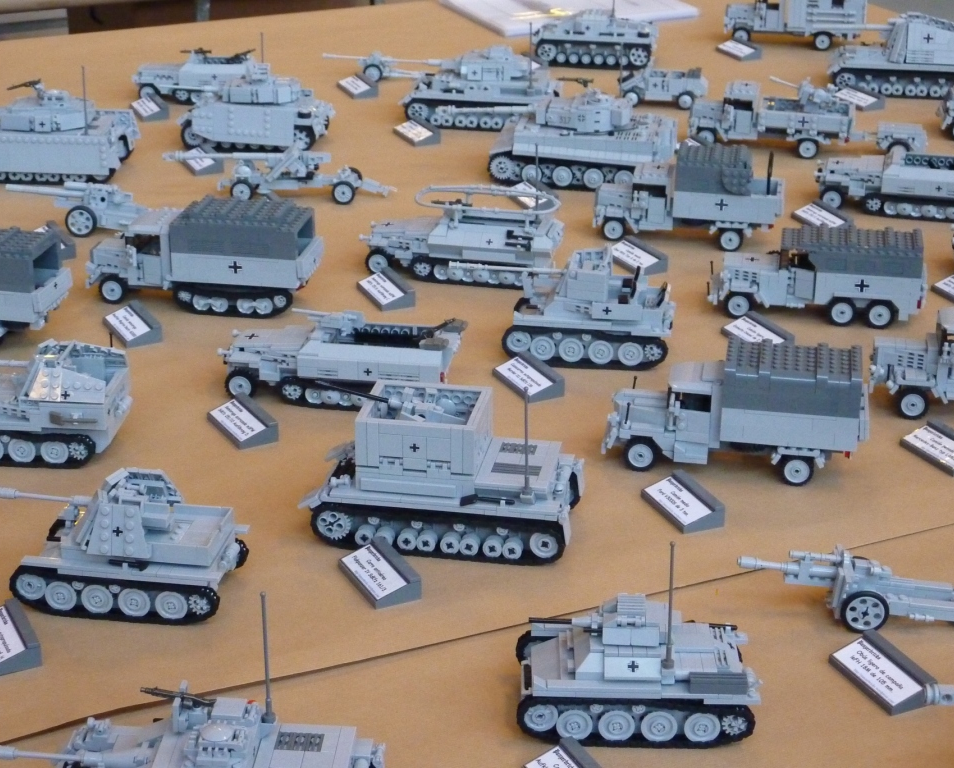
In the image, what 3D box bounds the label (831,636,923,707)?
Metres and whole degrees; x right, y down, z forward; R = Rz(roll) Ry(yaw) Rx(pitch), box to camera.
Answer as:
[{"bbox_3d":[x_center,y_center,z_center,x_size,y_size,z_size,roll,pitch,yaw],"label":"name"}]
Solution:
[{"bbox_3d":[0.237,0.170,1.103,0.022,0.002,0.060,-24,31,-17],"label":"label"}]

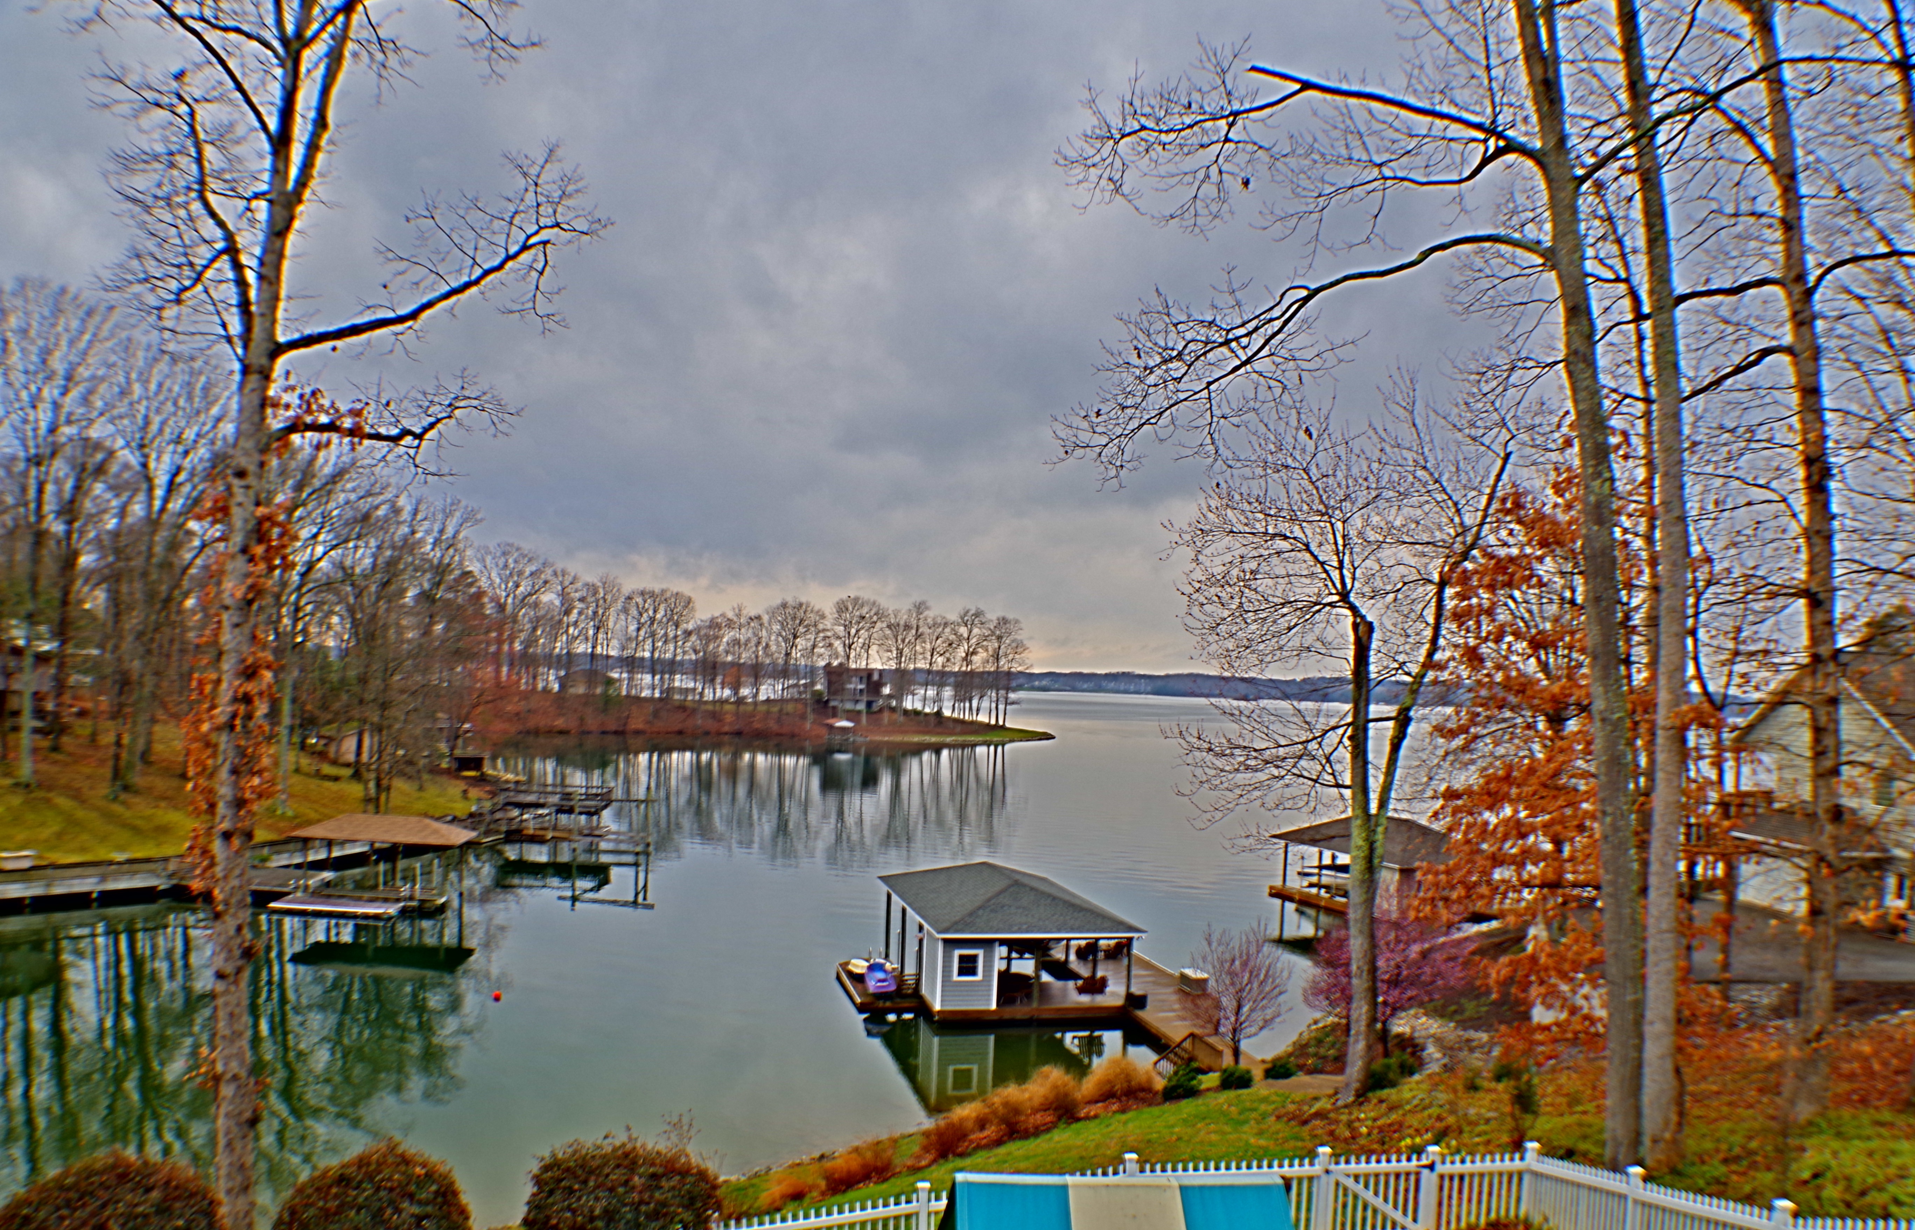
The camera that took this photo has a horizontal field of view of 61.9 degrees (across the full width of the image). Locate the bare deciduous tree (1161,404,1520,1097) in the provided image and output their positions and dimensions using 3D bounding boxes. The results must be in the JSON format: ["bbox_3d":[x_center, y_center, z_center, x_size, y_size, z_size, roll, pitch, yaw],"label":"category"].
[{"bbox_3d":[9.721,3.362,40.500,8.500,17.800,7.800,2,-2,0],"label":"bare deciduous tree"}]

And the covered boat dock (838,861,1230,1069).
[{"bbox_3d":[2.495,11.514,56.637,12.200,4.200,20.000,3,-2,-11],"label":"covered boat dock"}]

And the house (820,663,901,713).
[{"bbox_3d":[-18.575,14.339,312.000,14.500,9.600,11.000,2,-2,-8],"label":"house"}]

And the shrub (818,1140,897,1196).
[{"bbox_3d":[-1.928,10.639,30.700,1.500,1.000,1.400,2,-2,0],"label":"shrub"}]

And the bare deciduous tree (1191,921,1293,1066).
[{"bbox_3d":[7.823,10.393,43.800,2.700,4.000,2.600,2,-2,0],"label":"bare deciduous tree"}]

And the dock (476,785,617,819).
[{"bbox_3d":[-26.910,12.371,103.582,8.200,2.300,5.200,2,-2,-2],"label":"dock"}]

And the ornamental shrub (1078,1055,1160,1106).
[{"bbox_3d":[3.947,11.281,38.800,1.950,1.200,1.750,2,-2,0],"label":"ornamental shrub"}]

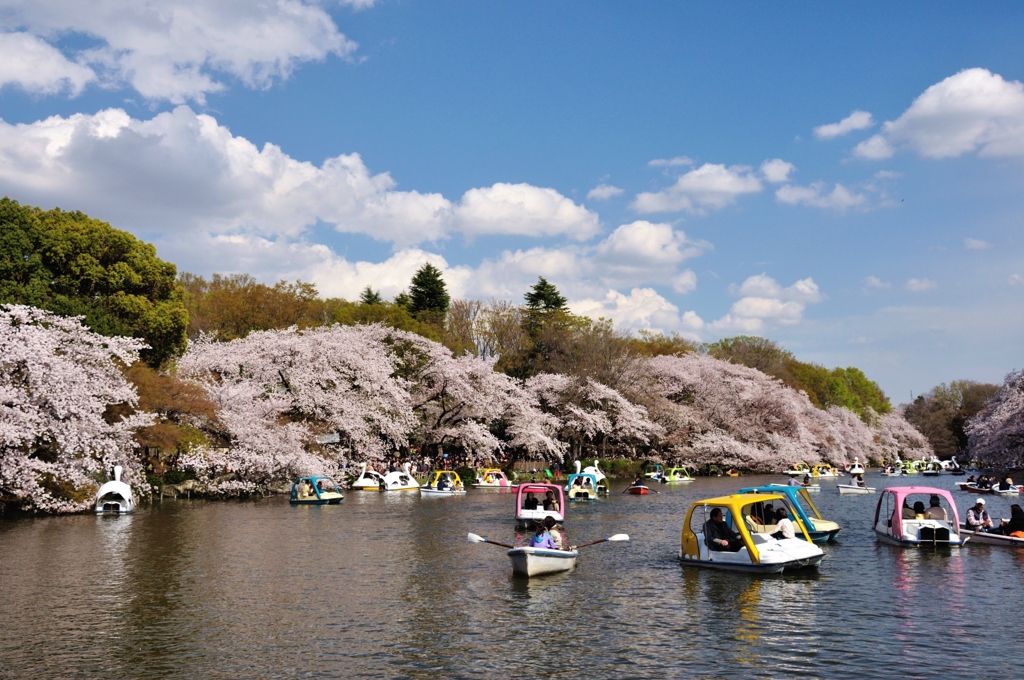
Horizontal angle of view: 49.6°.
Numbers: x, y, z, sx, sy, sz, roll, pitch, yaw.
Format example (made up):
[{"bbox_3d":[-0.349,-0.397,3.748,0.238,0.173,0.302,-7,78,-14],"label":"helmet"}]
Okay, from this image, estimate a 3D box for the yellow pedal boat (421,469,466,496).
[{"bbox_3d":[-4.982,10.295,80.000,2.650,1.400,1.500,3,-7,-32],"label":"yellow pedal boat"}]

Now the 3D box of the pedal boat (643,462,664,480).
[{"bbox_3d":[15.078,14.406,119.125,1.470,1.430,2.650,-4,-7,32],"label":"pedal boat"}]

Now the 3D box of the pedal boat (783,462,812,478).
[{"bbox_3d":[33.248,15.448,130.059,2.650,1.430,1.470,0,-6,-8],"label":"pedal boat"}]

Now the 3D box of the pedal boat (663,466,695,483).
[{"bbox_3d":[15.790,12.870,105.208,2.650,1.430,1.470,0,-6,-8],"label":"pedal boat"}]

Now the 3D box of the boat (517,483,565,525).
[{"bbox_3d":[0.930,5.480,36.784,1.470,1.430,2.650,0,-6,-4],"label":"boat"}]

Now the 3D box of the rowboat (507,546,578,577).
[{"bbox_3d":[0.650,4.544,23.000,1.330,0.550,3.200,-2,-6,12],"label":"rowboat"}]

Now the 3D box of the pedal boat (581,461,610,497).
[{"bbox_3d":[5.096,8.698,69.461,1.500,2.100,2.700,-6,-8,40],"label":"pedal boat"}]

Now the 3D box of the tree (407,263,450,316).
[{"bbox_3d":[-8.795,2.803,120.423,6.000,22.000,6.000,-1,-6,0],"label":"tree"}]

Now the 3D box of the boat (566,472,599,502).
[{"bbox_3d":[3.845,8.055,60.000,1.500,1.420,2.650,-1,-6,5],"label":"boat"}]

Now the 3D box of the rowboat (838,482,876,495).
[{"bbox_3d":[20.864,9.090,67.000,3.200,0.550,1.300,3,-7,-30],"label":"rowboat"}]

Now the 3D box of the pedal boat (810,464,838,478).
[{"bbox_3d":[33.748,14.351,120.119,2.650,1.430,1.470,1,-6,-12],"label":"pedal boat"}]

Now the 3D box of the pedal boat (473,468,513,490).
[{"bbox_3d":[-1.509,11.124,88.000,2.650,1.400,1.500,-2,-6,11],"label":"pedal boat"}]

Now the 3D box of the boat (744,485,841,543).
[{"bbox_3d":[7.280,4.647,29.720,2.650,1.430,1.470,-4,-7,26],"label":"boat"}]

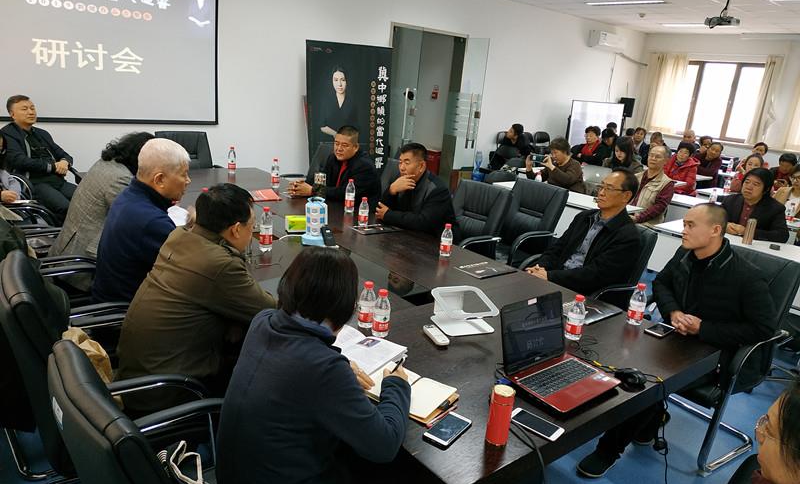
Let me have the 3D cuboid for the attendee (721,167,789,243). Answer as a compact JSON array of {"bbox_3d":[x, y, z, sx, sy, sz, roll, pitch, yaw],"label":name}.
[{"bbox_3d":[2.743,0.029,4.547,0.800,1.260,0.560,-8,21,-38],"label":"attendee"}]

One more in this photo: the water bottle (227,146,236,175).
[{"bbox_3d":[-1.596,-0.770,5.251,0.066,0.233,0.066,-9,21,-40],"label":"water bottle"}]

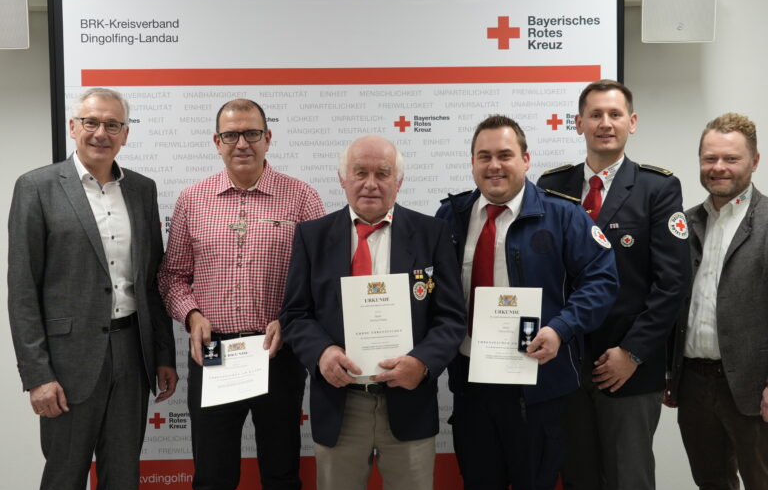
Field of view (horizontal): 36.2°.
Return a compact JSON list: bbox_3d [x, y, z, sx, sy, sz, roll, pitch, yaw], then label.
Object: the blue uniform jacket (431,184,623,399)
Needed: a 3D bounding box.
[{"bbox_3d":[0.450,0.142,3.850,0.590,0.720,0.380,1,4,29],"label":"blue uniform jacket"}]

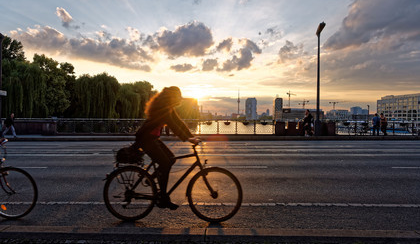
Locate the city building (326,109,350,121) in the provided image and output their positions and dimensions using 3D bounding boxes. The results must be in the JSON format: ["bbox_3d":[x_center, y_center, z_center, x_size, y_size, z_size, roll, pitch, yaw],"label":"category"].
[{"bbox_3d":[250.446,-12.768,550.000,42.000,22.000,32.000,0,1,23],"label":"city building"}]

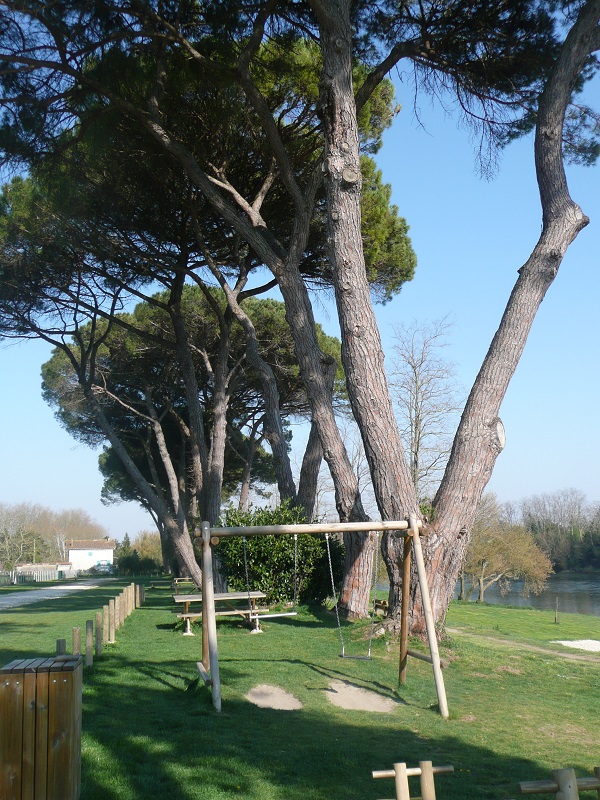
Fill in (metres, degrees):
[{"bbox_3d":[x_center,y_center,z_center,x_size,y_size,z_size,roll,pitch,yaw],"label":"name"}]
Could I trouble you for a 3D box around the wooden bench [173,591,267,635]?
[{"bbox_3d":[-1.783,4.676,18.295,1.970,0.790,1.600,0,-11,-11],"label":"wooden bench"}]

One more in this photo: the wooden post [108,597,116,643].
[{"bbox_3d":[-3.825,4.513,16.978,0.105,0.841,0.105,-1,-11,-9],"label":"wooden post"}]

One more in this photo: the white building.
[{"bbox_3d":[-39.554,29.912,159.160,8.900,6.347,7.500,0,-11,-11],"label":"white building"}]

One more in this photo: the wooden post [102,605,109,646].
[{"bbox_3d":[-3.778,4.361,16.168,0.108,0.735,0.108,-1,-11,-9],"label":"wooden post"}]

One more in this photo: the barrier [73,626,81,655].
[{"bbox_3d":[-3.021,3.441,11.232,0.105,0.730,0.105,-1,-11,-9],"label":"barrier"}]

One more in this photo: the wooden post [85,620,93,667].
[{"bbox_3d":[-3.209,3.712,12.664,0.110,0.691,0.110,-1,-11,-9],"label":"wooden post"}]

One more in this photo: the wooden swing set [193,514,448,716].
[{"bbox_3d":[0.179,2.621,10.344,2.954,2.296,1.822,0,-11,-11],"label":"wooden swing set"}]

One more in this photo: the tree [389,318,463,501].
[{"bbox_3d":[6.343,2.562,42.333,4.200,14.307,4.200,-2,-11,0],"label":"tree"}]

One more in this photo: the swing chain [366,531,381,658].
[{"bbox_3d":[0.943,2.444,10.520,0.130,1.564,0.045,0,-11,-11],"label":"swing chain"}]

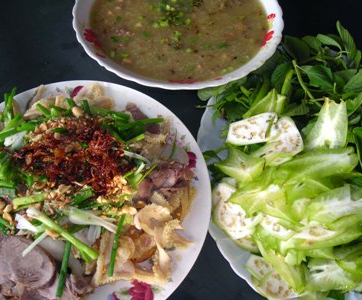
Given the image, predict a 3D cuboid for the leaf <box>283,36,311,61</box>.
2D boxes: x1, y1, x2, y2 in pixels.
[{"bbox_3d":[0.138,-0.121,0.522,0.027,0.008,0.043,-35,69,-19],"label":"leaf"}]

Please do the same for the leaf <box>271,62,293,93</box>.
[{"bbox_3d":[0.104,-0.075,0.452,0.017,0.013,0.033,27,61,15],"label":"leaf"}]

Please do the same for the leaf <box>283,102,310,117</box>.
[{"bbox_3d":[0.124,-0.042,0.471,0.033,0.008,0.012,-17,64,-12],"label":"leaf"}]

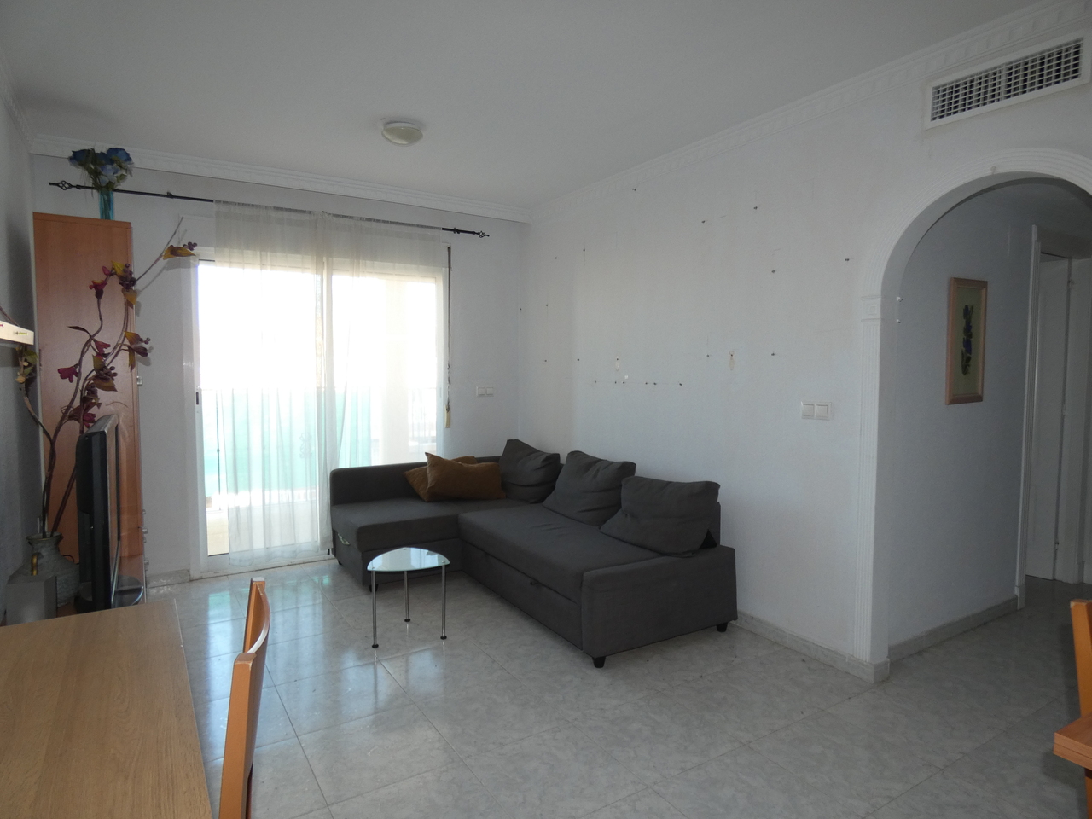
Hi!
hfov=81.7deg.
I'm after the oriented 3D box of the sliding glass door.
[{"bbox_3d":[-1.508,0.014,4.490,1.730,2.120,0.090,-2,4,-32],"label":"sliding glass door"}]

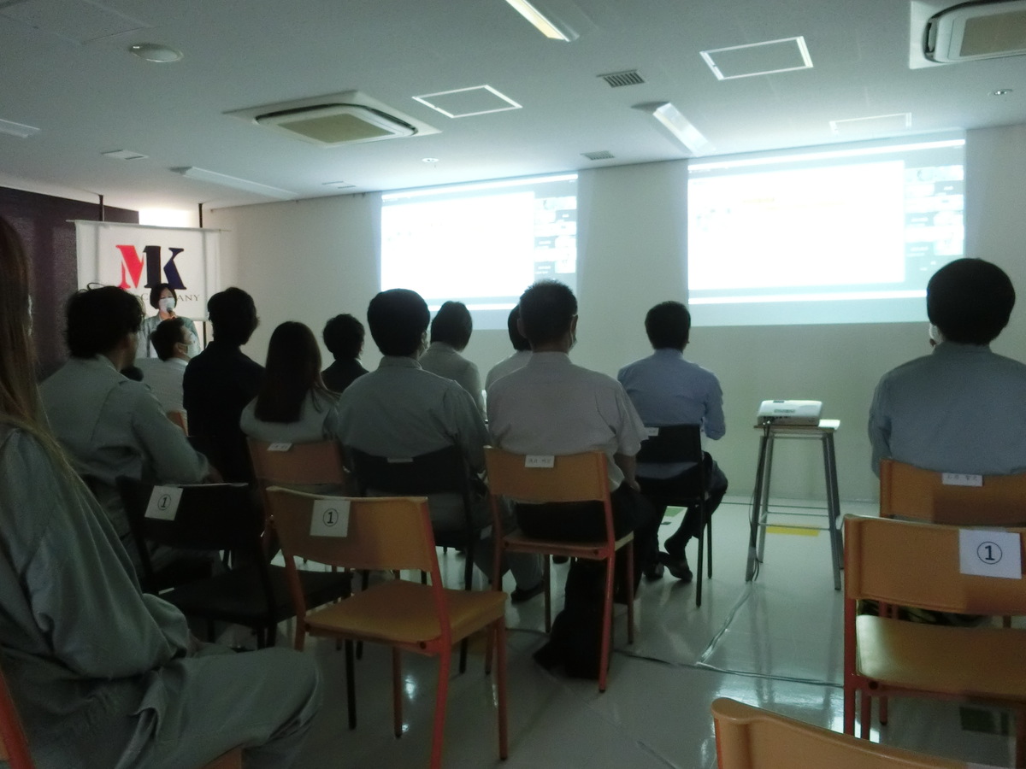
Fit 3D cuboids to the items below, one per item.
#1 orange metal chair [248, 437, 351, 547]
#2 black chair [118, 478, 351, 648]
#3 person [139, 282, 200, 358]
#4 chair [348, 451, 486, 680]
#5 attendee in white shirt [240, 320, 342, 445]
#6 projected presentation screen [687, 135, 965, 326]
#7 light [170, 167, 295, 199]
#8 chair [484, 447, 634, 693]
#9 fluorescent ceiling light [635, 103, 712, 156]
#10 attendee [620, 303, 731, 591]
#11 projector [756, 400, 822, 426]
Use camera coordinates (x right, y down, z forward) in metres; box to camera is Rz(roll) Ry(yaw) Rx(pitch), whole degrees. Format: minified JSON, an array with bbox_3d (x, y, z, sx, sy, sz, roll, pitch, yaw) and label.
[{"bbox_3d":[-0.730,0.608,3.538,0.445,0.780,0.530,0,2,24],"label":"orange metal chair"},{"bbox_3d":[-0.665,0.587,2.211,0.430,0.750,0.500,0,1,20],"label":"black chair"},{"bbox_3d":[-2.571,0.095,6.412,0.450,1.660,0.320,-2,2,-29],"label":"person"},{"bbox_3d":[-0.278,0.609,3.324,0.445,0.780,0.530,0,2,20],"label":"chair"},{"bbox_3d":[-0.738,0.374,3.642,0.430,1.240,0.720,0,2,26],"label":"attendee in white shirt"},{"bbox_3d":[2.145,-1.039,6.048,1.830,1.220,0.030,1,1,25],"label":"projected presentation screen"},{"bbox_3d":[-2.204,-1.595,6.955,0.220,0.070,1.240,0,2,24],"label":"light"},{"bbox_3d":[0.213,0.608,3.124,0.445,0.780,0.530,0,2,24],"label":"chair"},{"bbox_3d":[1.112,-1.642,5.674,0.180,0.080,1.200,1,1,25],"label":"fluorescent ceiling light"},{"bbox_3d":[0.763,0.280,3.917,0.500,1.285,0.700,1,1,25],"label":"attendee"},{"bbox_3d":[1.308,0.127,4.098,0.290,0.080,0.240,0,10,22],"label":"projector"}]

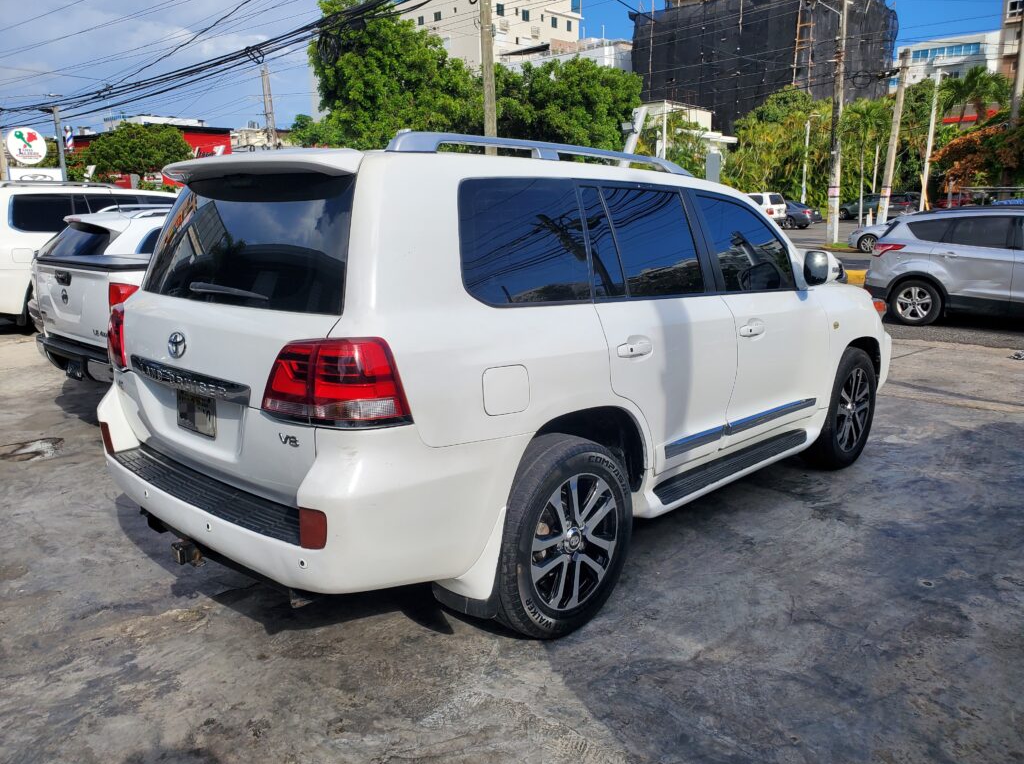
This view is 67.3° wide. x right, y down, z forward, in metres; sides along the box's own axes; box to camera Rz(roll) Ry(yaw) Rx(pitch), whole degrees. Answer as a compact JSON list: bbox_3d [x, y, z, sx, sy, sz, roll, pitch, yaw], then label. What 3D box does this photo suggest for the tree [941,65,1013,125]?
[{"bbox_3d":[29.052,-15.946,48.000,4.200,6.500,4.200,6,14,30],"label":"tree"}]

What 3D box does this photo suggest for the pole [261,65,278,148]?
[{"bbox_3d":[-10.339,-9.518,33.200,0.400,8.400,0.400,-5,13,-17],"label":"pole"}]

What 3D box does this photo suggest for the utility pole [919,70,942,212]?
[{"bbox_3d":[20.532,-11.360,37.750,0.260,7.410,0.260,6,13,23],"label":"utility pole"}]

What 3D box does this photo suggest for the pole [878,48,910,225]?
[{"bbox_3d":[16.190,-10.037,32.688,0.500,7.670,0.450,2,12,0],"label":"pole"}]

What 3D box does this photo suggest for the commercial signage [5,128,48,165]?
[{"bbox_3d":[-12.625,-6.124,20.000,1.030,0.970,0.150,-3,12,-12],"label":"commercial signage"}]

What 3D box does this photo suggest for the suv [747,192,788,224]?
[{"bbox_3d":[11.818,-8.873,39.961,1.780,1.740,4.450,-11,15,-38],"label":"suv"}]

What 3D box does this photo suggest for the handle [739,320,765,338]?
[{"bbox_3d":[1.167,-0.256,3.750,0.060,0.080,0.240,10,16,42],"label":"handle"}]

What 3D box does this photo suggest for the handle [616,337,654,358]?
[{"bbox_3d":[0.484,-0.132,3.030,0.060,0.080,0.240,10,16,42],"label":"handle"}]

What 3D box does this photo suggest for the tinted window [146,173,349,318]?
[{"bbox_3d":[-1.020,-0.519,2.784,1.450,0.470,0.110,10,-5,42],"label":"tinted window"}]

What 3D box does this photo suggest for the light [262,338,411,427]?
[{"bbox_3d":[-0.542,-0.014,2.336,0.385,0.275,0.300,10,16,43],"label":"light"}]

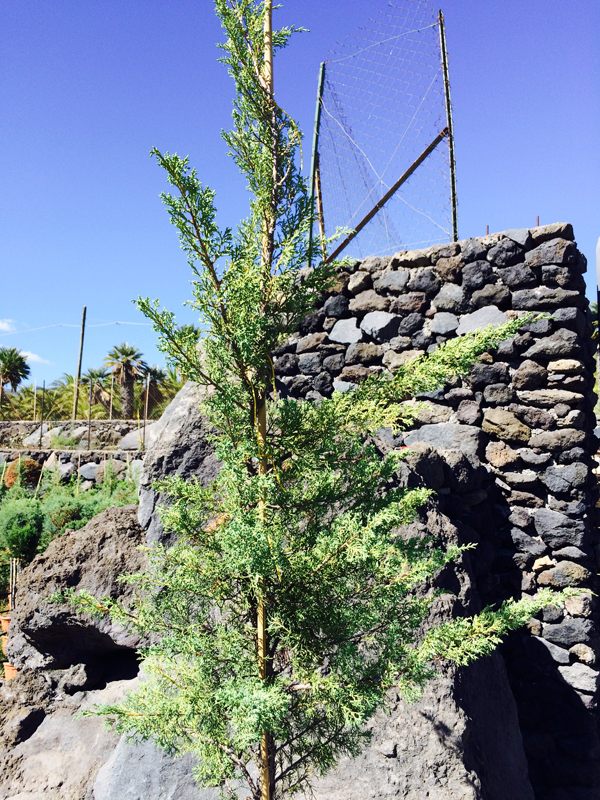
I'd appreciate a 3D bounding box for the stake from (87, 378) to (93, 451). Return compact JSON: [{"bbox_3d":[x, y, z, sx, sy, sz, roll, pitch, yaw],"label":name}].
[{"bbox_3d":[-4.417,0.299,14.106,0.045,1.526,0.045,0,-8,0],"label":"stake"}]

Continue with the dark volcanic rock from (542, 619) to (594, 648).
[{"bbox_3d":[1.578,1.373,3.939,0.281,0.164,0.240,-4,-9,27],"label":"dark volcanic rock"}]

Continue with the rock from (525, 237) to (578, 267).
[{"bbox_3d":[1.598,-0.943,4.258,0.315,0.189,0.260,-4,-9,27],"label":"rock"}]

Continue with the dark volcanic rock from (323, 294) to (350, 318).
[{"bbox_3d":[0.275,-0.724,5.187,0.211,0.187,0.210,-3,-7,29],"label":"dark volcanic rock"}]

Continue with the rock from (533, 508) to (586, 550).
[{"bbox_3d":[1.567,0.773,4.032,0.288,0.227,0.250,-4,-9,27],"label":"rock"}]

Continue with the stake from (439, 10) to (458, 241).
[{"bbox_3d":[1.060,-1.980,4.791,0.035,1.770,0.035,-2,-8,0],"label":"stake"}]

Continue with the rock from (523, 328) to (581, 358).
[{"bbox_3d":[1.666,-0.374,4.439,0.339,0.197,0.300,-3,-7,29],"label":"rock"}]

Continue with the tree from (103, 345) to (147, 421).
[{"bbox_3d":[-8.332,-0.836,32.000,2.050,3.700,2.050,0,-6,0],"label":"tree"}]

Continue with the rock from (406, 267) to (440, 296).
[{"bbox_3d":[0.846,-0.811,4.590,0.235,0.205,0.200,-4,-9,27],"label":"rock"}]

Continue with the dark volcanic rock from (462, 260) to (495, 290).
[{"bbox_3d":[1.246,-0.869,4.677,0.210,0.211,0.220,-3,-7,29],"label":"dark volcanic rock"}]

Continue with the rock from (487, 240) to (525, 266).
[{"bbox_3d":[1.337,-0.960,4.361,0.235,0.182,0.200,-4,-9,27],"label":"rock"}]

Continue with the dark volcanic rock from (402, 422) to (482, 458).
[{"bbox_3d":[1.017,0.287,4.750,0.523,0.273,0.360,-3,-7,29],"label":"dark volcanic rock"}]

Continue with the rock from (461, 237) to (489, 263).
[{"bbox_3d":[1.224,-1.056,4.703,0.186,0.185,0.210,-3,-7,29],"label":"rock"}]

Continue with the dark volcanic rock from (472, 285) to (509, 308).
[{"bbox_3d":[1.248,-0.674,4.367,0.238,0.155,0.200,-4,-9,27],"label":"dark volcanic rock"}]

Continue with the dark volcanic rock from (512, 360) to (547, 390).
[{"bbox_3d":[1.438,-0.153,4.199,0.200,0.183,0.200,-4,-9,27],"label":"dark volcanic rock"}]

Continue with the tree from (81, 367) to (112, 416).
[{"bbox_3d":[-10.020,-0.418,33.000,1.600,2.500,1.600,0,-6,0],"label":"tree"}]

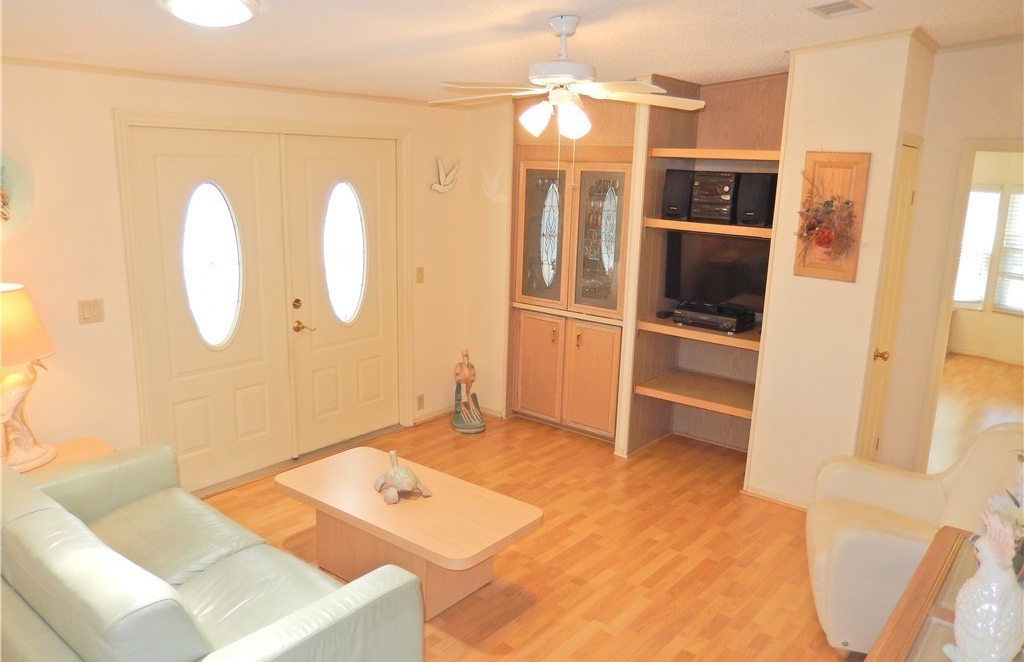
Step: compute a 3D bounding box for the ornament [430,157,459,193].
[{"bbox_3d":[-0.469,-1.119,5.332,0.040,0.265,0.290,11,16,35],"label":"ornament"}]

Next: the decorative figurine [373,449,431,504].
[{"bbox_3d":[-0.517,0.676,3.465,0.235,0.166,0.235,-6,15,-29],"label":"decorative figurine"}]

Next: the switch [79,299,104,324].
[{"bbox_3d":[-1.996,-0.092,3.519,0.010,0.114,0.114,11,16,35],"label":"switch"}]

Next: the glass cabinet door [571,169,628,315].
[{"bbox_3d":[0.582,-0.605,4.976,0.435,1.000,0.025,11,16,35],"label":"glass cabinet door"}]

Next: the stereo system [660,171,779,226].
[{"bbox_3d":[1.276,-0.818,4.504,0.650,0.300,0.270,11,16,35],"label":"stereo system"}]

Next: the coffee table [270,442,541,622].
[{"bbox_3d":[-0.509,0.963,3.500,1.235,0.412,0.610,11,16,35],"label":"coffee table"}]

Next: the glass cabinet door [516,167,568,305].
[{"bbox_3d":[0.230,-0.674,5.231,0.435,1.000,0.025,11,16,35],"label":"glass cabinet door"}]

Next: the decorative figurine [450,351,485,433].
[{"bbox_3d":[-0.311,0.432,5.412,0.245,0.590,0.230,-1,13,-13],"label":"decorative figurine"}]

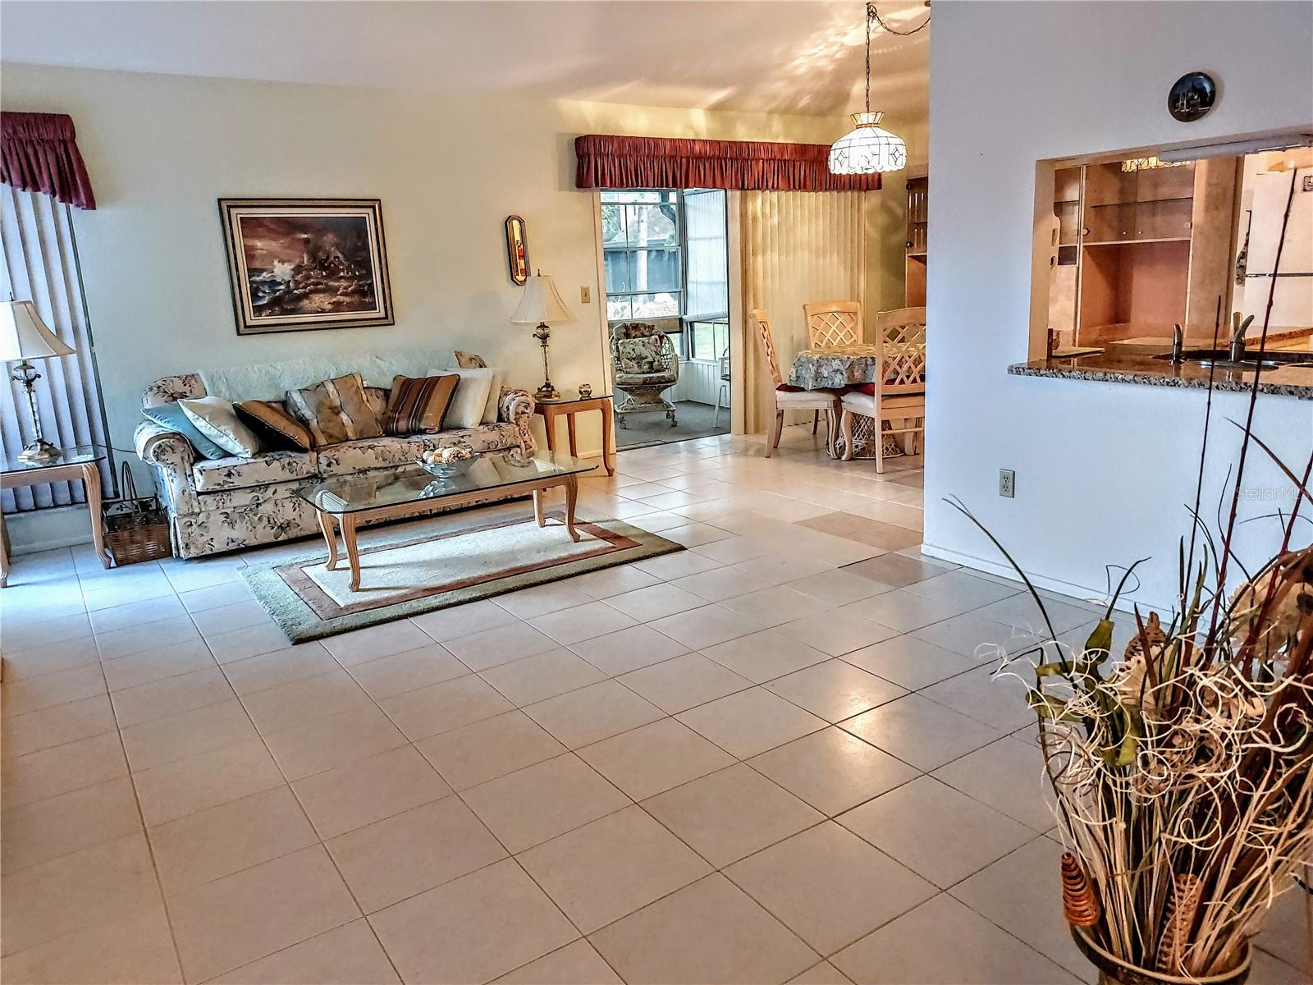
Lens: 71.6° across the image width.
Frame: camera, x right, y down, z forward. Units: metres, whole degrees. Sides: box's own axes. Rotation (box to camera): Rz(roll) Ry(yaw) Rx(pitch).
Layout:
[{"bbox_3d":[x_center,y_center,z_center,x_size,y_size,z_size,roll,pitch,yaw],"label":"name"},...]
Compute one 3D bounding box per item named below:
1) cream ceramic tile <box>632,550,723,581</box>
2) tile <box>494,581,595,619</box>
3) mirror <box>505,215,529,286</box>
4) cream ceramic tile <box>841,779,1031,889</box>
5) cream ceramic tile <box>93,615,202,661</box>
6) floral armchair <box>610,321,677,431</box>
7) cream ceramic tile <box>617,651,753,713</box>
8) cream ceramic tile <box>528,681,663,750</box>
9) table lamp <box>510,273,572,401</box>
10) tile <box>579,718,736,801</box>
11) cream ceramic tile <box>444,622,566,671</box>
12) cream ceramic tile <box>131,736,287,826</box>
[{"bbox_3d":[0.094,0.336,4.169,0.333,0.010,0.333,-11,16,-33],"label":"cream ceramic tile"},{"bbox_3d":[-0.466,0.442,3.719,0.333,0.010,0.330,-11,16,-33],"label":"tile"},{"bbox_3d":[-0.931,-1.645,6.172,0.145,0.465,0.032,-11,16,-33],"label":"mirror"},{"bbox_3d":[0.655,0.778,2.122,0.335,0.010,0.335,-11,15,-33],"label":"cream ceramic tile"},{"bbox_3d":[-1.974,0.561,3.552,0.335,0.010,0.335,-11,16,-33],"label":"cream ceramic tile"},{"bbox_3d":[-0.104,-1.115,8.574,0.620,0.940,0.680,-5,13,-9],"label":"floral armchair"},{"bbox_3d":[0.093,0.616,2.938,0.335,0.010,0.335,-11,15,-33],"label":"cream ceramic tile"},{"bbox_3d":[-0.188,0.671,2.755,0.335,0.010,0.335,-11,15,-33],"label":"cream ceramic tile"},{"bbox_3d":[-0.761,-1.046,6.098,0.412,0.858,0.412,-2,13,1],"label":"table lamp"},{"bbox_3d":[-0.004,0.722,2.477,0.333,0.010,0.330,-11,16,-33],"label":"tile"},{"bbox_3d":[-0.567,0.560,3.293,0.335,0.010,0.335,-11,16,-33],"label":"cream ceramic tile"},{"bbox_3d":[-1.197,0.771,2.439,0.332,0.010,0.327,-11,16,-33],"label":"cream ceramic tile"}]

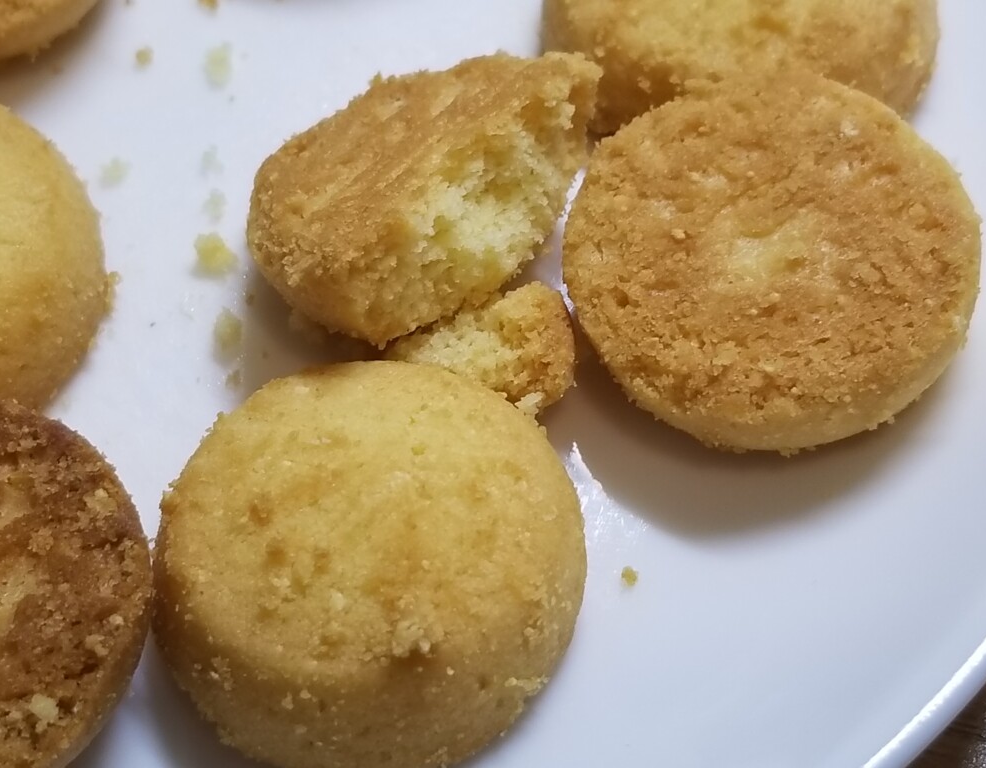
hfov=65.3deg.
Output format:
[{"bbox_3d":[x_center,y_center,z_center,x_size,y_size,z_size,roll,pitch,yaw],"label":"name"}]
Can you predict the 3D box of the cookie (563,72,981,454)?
[{"bbox_3d":[0.033,-0.014,0.099,0.048,0.018,0.048,0,71,9],"label":"cookie"}]

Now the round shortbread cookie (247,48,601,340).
[{"bbox_3d":[-0.009,-0.026,0.102,0.044,0.018,0.028,-38,57,-8],"label":"round shortbread cookie"}]

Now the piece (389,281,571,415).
[{"bbox_3d":[-0.001,-0.004,0.098,0.024,0.013,0.017,6,60,5],"label":"piece"}]

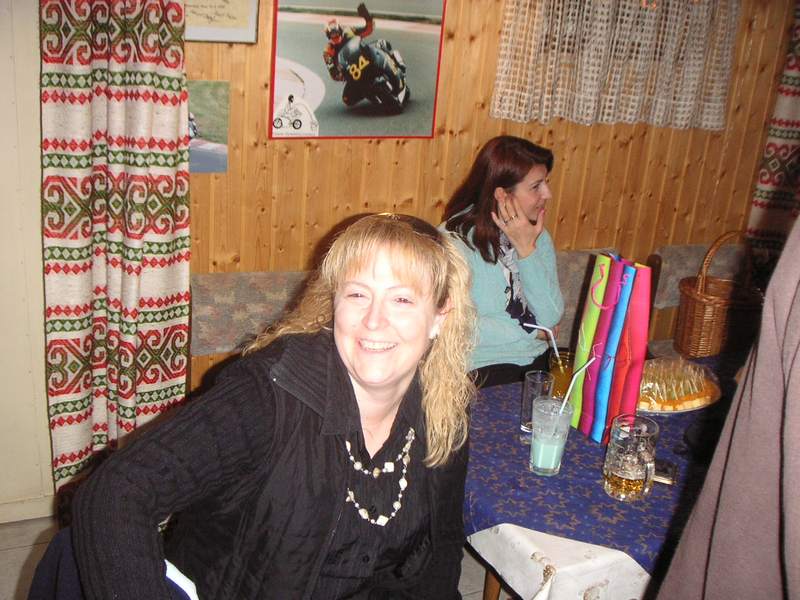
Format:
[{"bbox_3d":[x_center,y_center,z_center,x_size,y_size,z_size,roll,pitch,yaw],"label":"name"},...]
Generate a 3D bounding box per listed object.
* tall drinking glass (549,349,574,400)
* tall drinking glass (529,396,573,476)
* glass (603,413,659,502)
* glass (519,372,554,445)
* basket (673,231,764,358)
[{"bbox_3d":[0.367,0.187,1.940,0.100,0.125,0.086,8,18,11],"label":"tall drinking glass"},{"bbox_3d":[0.284,0.261,1.662,0.075,0.140,0.075,5,18,0],"label":"tall drinking glass"},{"bbox_3d":[0.433,0.296,1.613,0.086,0.128,0.113,0,18,-14],"label":"glass"},{"bbox_3d":[0.289,0.215,1.840,0.060,0.120,0.060,5,18,0],"label":"glass"},{"bbox_3d":[0.894,-0.028,2.408,0.240,0.335,0.250,-5,20,-28],"label":"basket"}]

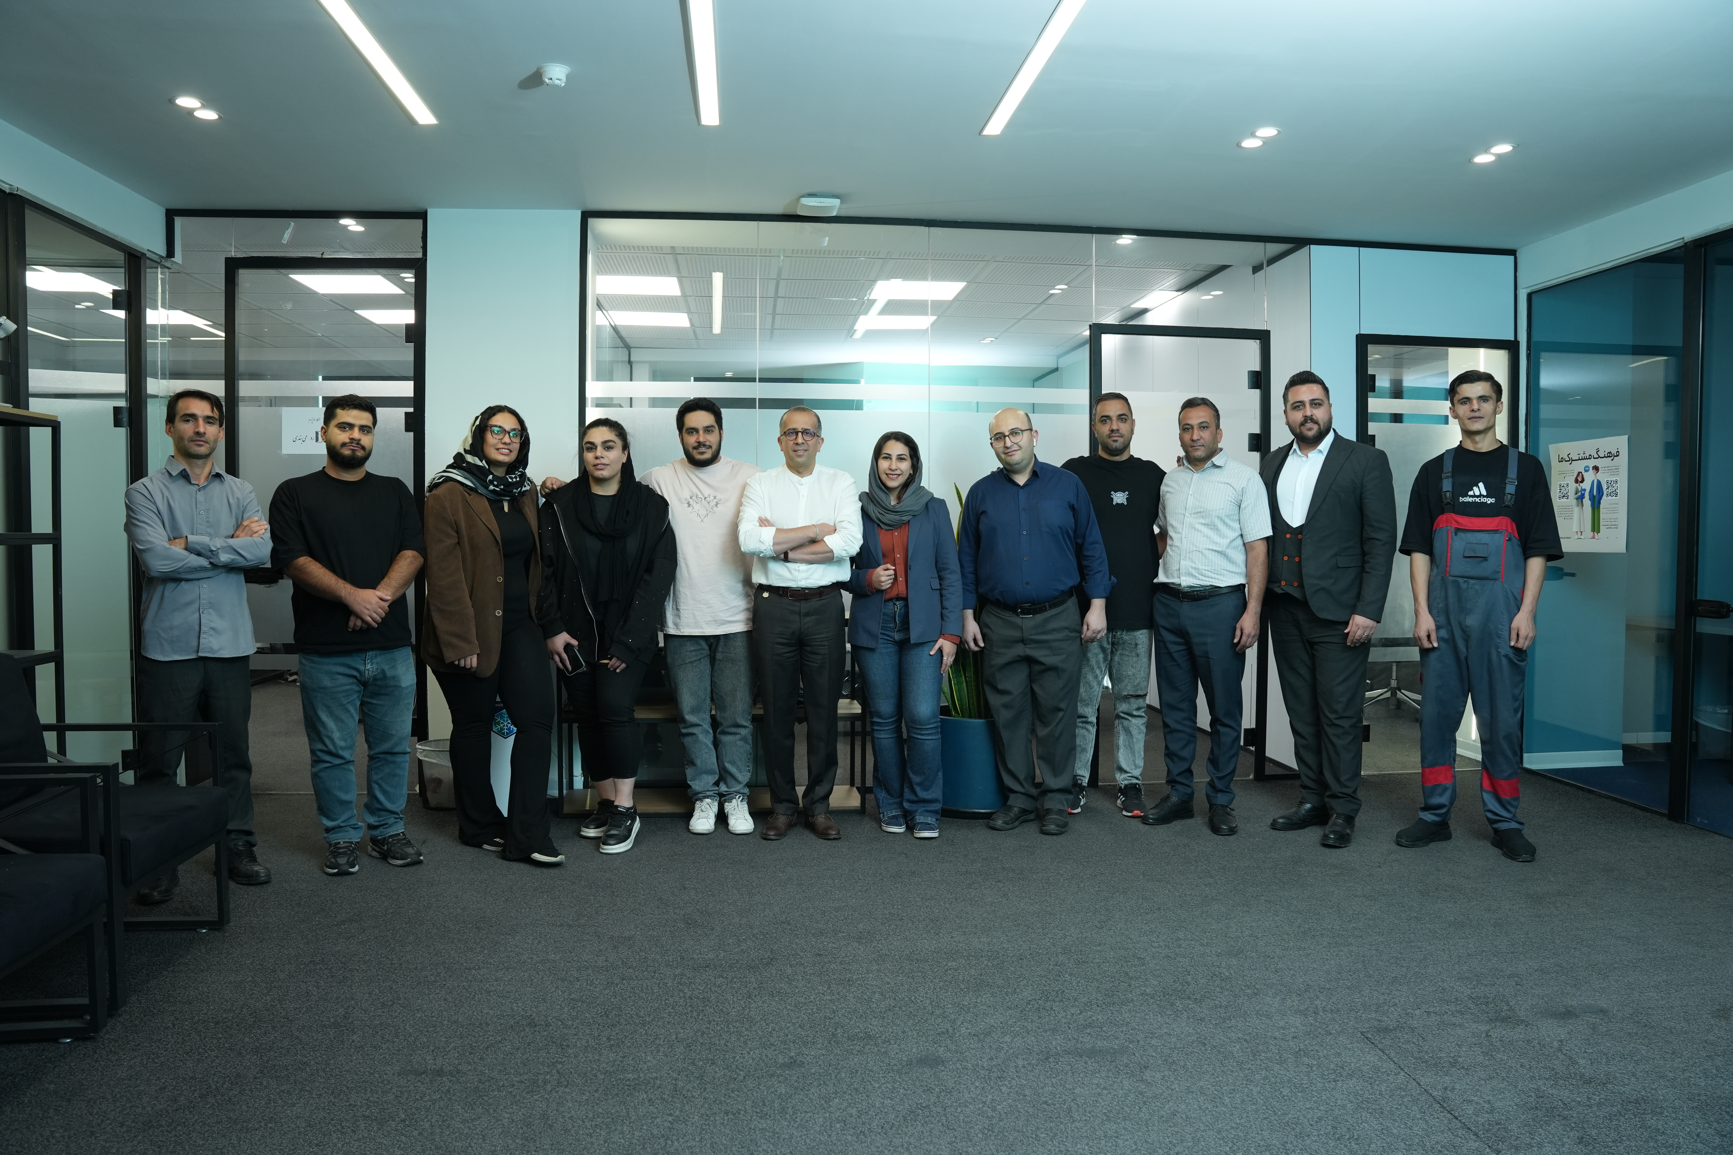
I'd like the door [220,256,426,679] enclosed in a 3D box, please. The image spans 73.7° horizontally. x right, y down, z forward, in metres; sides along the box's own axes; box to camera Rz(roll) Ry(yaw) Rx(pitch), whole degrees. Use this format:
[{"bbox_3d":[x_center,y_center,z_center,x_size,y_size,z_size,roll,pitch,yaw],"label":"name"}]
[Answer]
[{"bbox_3d":[-2.455,-0.227,5.273,0.890,2.450,0.070,0,2,-6],"label":"door"}]

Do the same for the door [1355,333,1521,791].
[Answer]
[{"bbox_3d":[2.860,-0.102,5.816,0.890,2.200,0.070,0,2,-6],"label":"door"}]

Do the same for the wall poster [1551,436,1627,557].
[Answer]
[{"bbox_3d":[3.394,-0.380,5.430,0.010,0.531,0.504,0,2,-6],"label":"wall poster"}]

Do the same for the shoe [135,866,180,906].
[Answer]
[{"bbox_3d":[-2.360,0.991,3.825,0.105,0.110,0.290,0,2,-14],"label":"shoe"}]

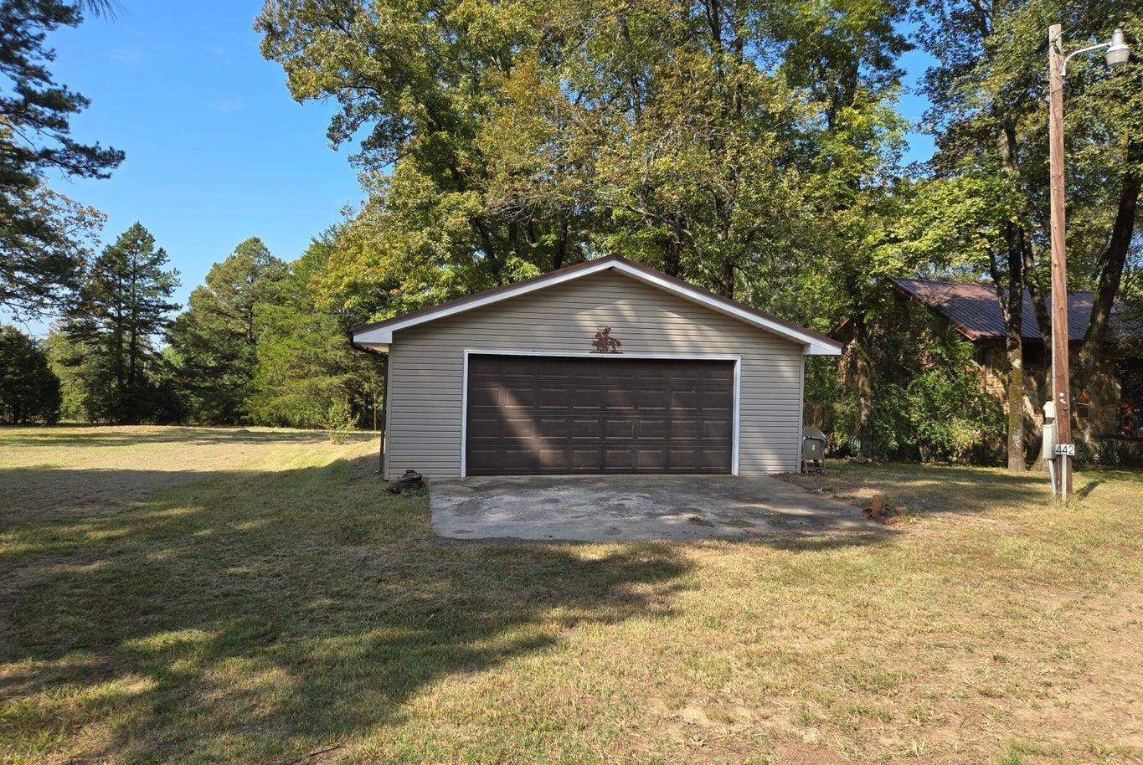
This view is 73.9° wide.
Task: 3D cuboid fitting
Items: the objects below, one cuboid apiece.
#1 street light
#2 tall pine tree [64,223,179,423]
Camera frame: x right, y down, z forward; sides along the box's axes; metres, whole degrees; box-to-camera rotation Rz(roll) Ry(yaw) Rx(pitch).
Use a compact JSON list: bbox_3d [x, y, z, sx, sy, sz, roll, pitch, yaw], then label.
[{"bbox_3d":[7.397,-1.744,10.772,1.000,6.775,0.340,-1,1,26],"label":"street light"},{"bbox_3d":[-19.536,-2.620,33.000,4.500,8.700,4.500,1,1,0],"label":"tall pine tree"}]

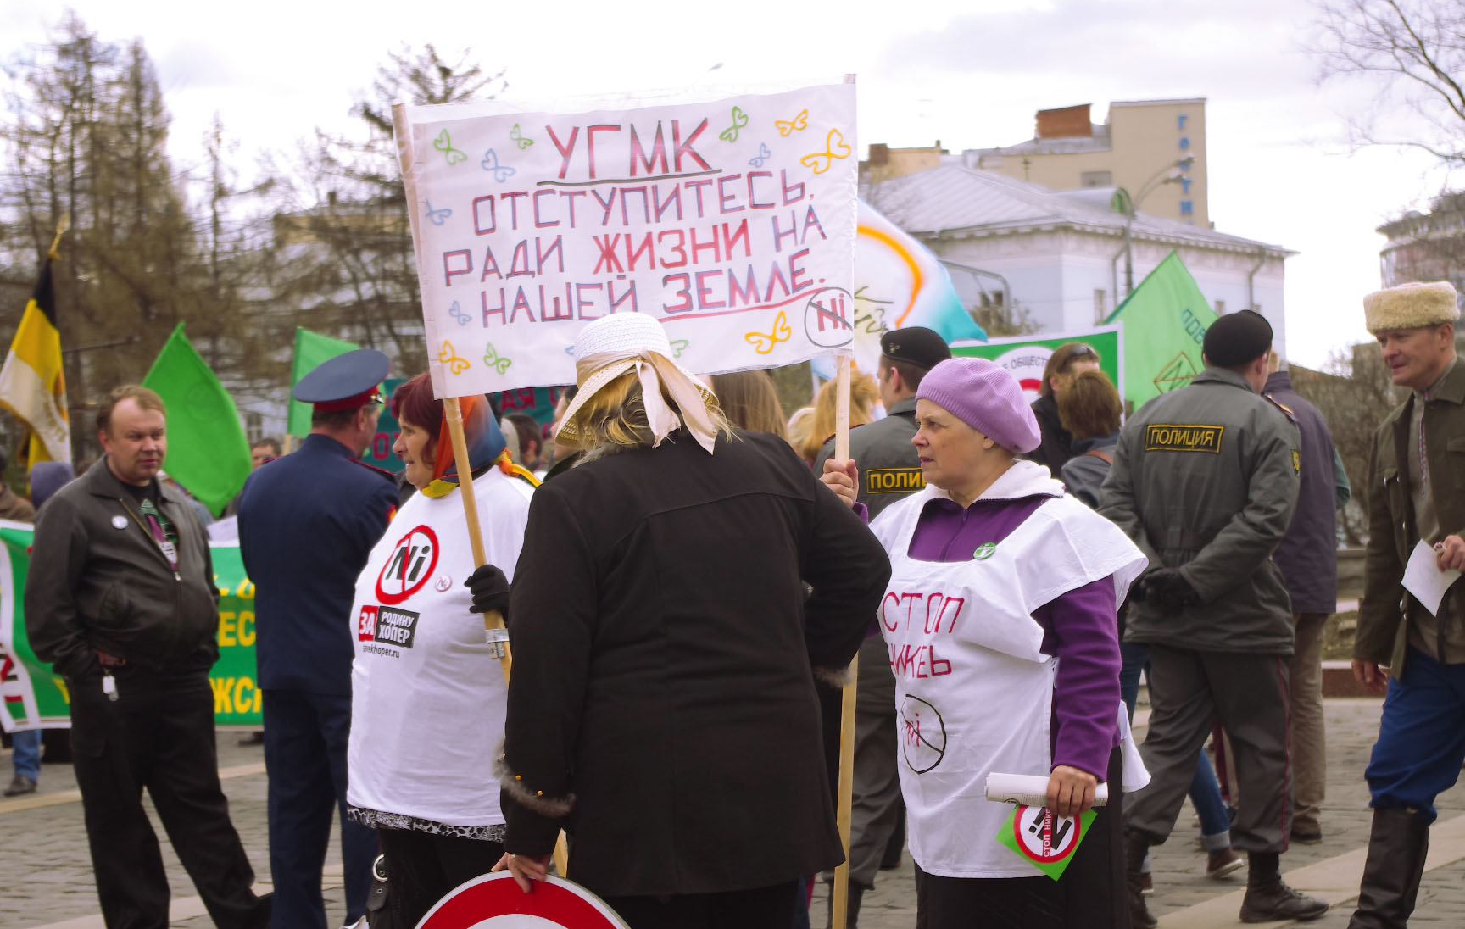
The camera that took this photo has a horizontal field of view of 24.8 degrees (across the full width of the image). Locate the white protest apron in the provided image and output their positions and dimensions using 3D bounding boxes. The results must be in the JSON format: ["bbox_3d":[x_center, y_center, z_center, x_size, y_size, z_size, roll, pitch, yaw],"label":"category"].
[{"bbox_3d":[0.463,0.367,5.750,0.450,0.680,0.310,0,2,42],"label":"white protest apron"}]

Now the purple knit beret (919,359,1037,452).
[{"bbox_3d":[0.429,-0.103,5.800,0.250,0.150,0.220,-1,1,-21],"label":"purple knit beret"}]

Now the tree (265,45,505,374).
[{"bbox_3d":[-6.745,-3.859,65.000,4.700,8.700,4.700,-1,1,0],"label":"tree"}]

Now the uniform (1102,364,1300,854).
[{"bbox_3d":[1.352,0.418,9.600,0.560,1.410,0.420,0,1,36],"label":"uniform"}]

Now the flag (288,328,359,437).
[{"bbox_3d":[-1.798,-0.340,15.000,0.440,0.560,0.150,-1,1,-6],"label":"flag"}]

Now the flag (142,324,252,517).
[{"bbox_3d":[-2.411,-0.196,15.000,0.500,0.870,0.180,-1,1,-6],"label":"flag"}]

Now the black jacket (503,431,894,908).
[{"bbox_3d":[-0.061,0.316,5.300,0.620,0.760,0.400,-1,1,3],"label":"black jacket"}]

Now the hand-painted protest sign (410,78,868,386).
[{"bbox_3d":[-0.171,-0.383,5.700,0.770,0.490,0.050,-4,1,-12],"label":"hand-painted protest sign"}]

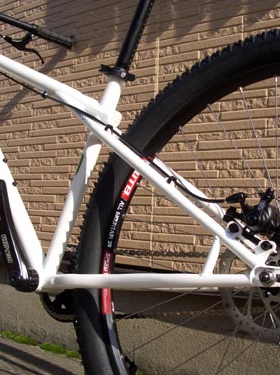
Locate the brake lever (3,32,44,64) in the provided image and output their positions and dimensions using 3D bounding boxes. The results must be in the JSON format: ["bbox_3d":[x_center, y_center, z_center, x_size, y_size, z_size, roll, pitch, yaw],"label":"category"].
[{"bbox_3d":[-0.322,-0.418,1.474,0.072,0.030,0.154,-39,-42,25],"label":"brake lever"}]

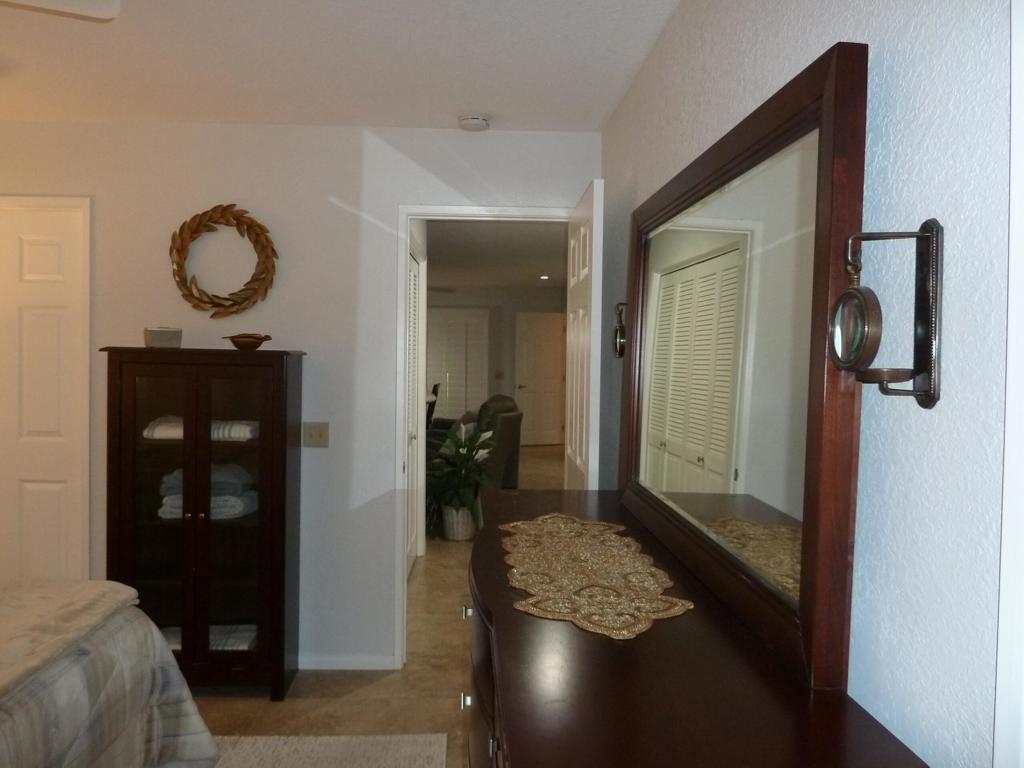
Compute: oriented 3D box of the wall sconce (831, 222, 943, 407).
[{"bbox_3d":[0.479,-0.090,0.945,0.113,0.242,0.105,1,2,-4],"label":"wall sconce"}]

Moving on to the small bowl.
[{"bbox_3d":[-1.116,-0.177,3.113,0.190,0.070,0.130,1,2,-4],"label":"small bowl"}]

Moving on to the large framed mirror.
[{"bbox_3d":[0.430,-0.042,1.729,0.052,0.937,1.330,2,2,-4],"label":"large framed mirror"}]

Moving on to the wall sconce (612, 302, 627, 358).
[{"bbox_3d":[0.388,-0.161,2.443,0.113,0.240,0.105,1,2,-4],"label":"wall sconce"}]

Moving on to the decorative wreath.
[{"bbox_3d":[-1.258,-0.536,3.235,0.465,0.495,0.050,1,2,-4],"label":"decorative wreath"}]

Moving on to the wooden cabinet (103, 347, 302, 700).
[{"bbox_3d":[-1.284,0.578,3.145,0.750,1.445,0.315,1,2,-4],"label":"wooden cabinet"}]

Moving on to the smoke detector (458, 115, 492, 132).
[{"bbox_3d":[-0.166,-1.117,3.187,0.132,0.040,0.132,1,2,-4],"label":"smoke detector"}]

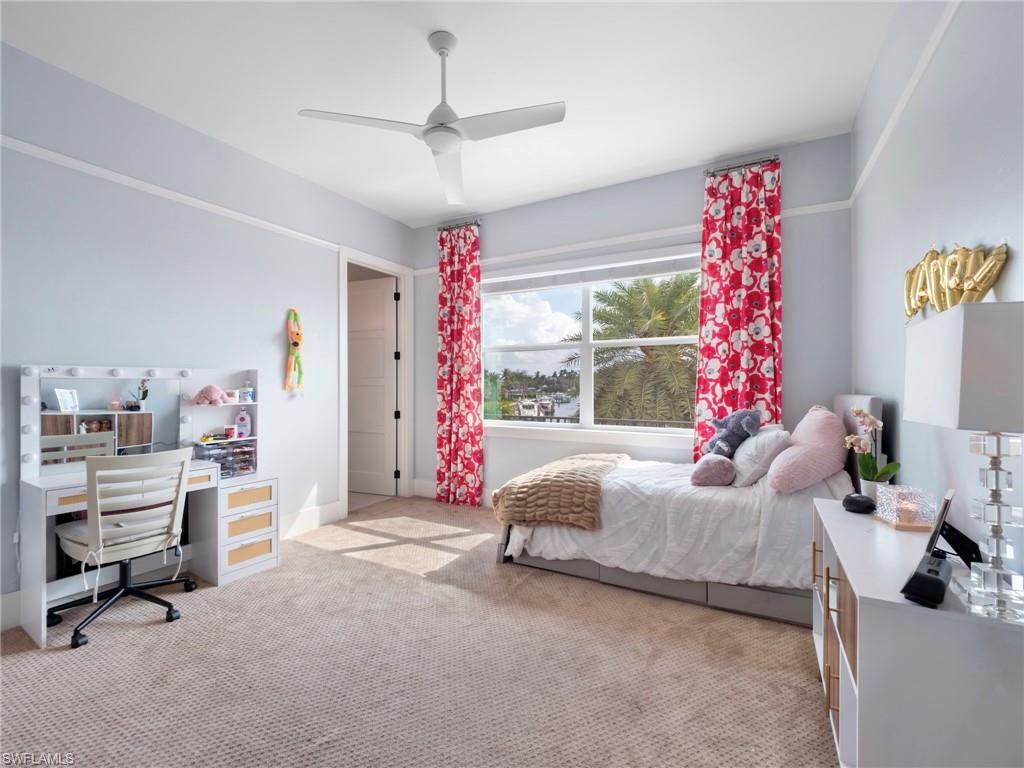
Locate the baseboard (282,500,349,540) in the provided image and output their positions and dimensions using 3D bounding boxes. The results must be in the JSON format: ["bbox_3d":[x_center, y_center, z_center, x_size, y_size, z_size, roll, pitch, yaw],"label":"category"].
[{"bbox_3d":[-1.720,1.175,3.631,0.020,0.170,0.580,0,0,31],"label":"baseboard"}]

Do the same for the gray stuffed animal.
[{"bbox_3d":[1.523,0.352,2.860,0.340,0.350,0.280,0,0,6],"label":"gray stuffed animal"}]

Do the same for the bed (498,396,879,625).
[{"bbox_3d":[1.098,0.658,2.921,2.080,1.180,1.060,0,0,27],"label":"bed"}]

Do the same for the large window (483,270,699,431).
[{"bbox_3d":[0.664,-0.297,3.844,2.160,1.380,0.100,0,0,27],"label":"large window"}]

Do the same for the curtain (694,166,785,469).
[{"bbox_3d":[1.730,-0.193,3.178,0.580,2.870,0.130,0,0,27],"label":"curtain"}]

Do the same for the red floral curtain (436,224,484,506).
[{"bbox_3d":[-0.552,-0.181,4.316,0.570,2.870,0.130,0,0,27],"label":"red floral curtain"}]

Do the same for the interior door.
[{"bbox_3d":[-1.614,0.032,4.747,0.710,2.430,0.045,0,0,20],"label":"interior door"}]

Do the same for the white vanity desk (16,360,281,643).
[{"bbox_3d":[-2.091,0.580,2.518,0.410,1.355,1.100,0,0,32],"label":"white vanity desk"}]

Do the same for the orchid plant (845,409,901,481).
[{"bbox_3d":[1.419,0.250,1.630,0.180,0.310,0.180,0,0,31],"label":"orchid plant"}]

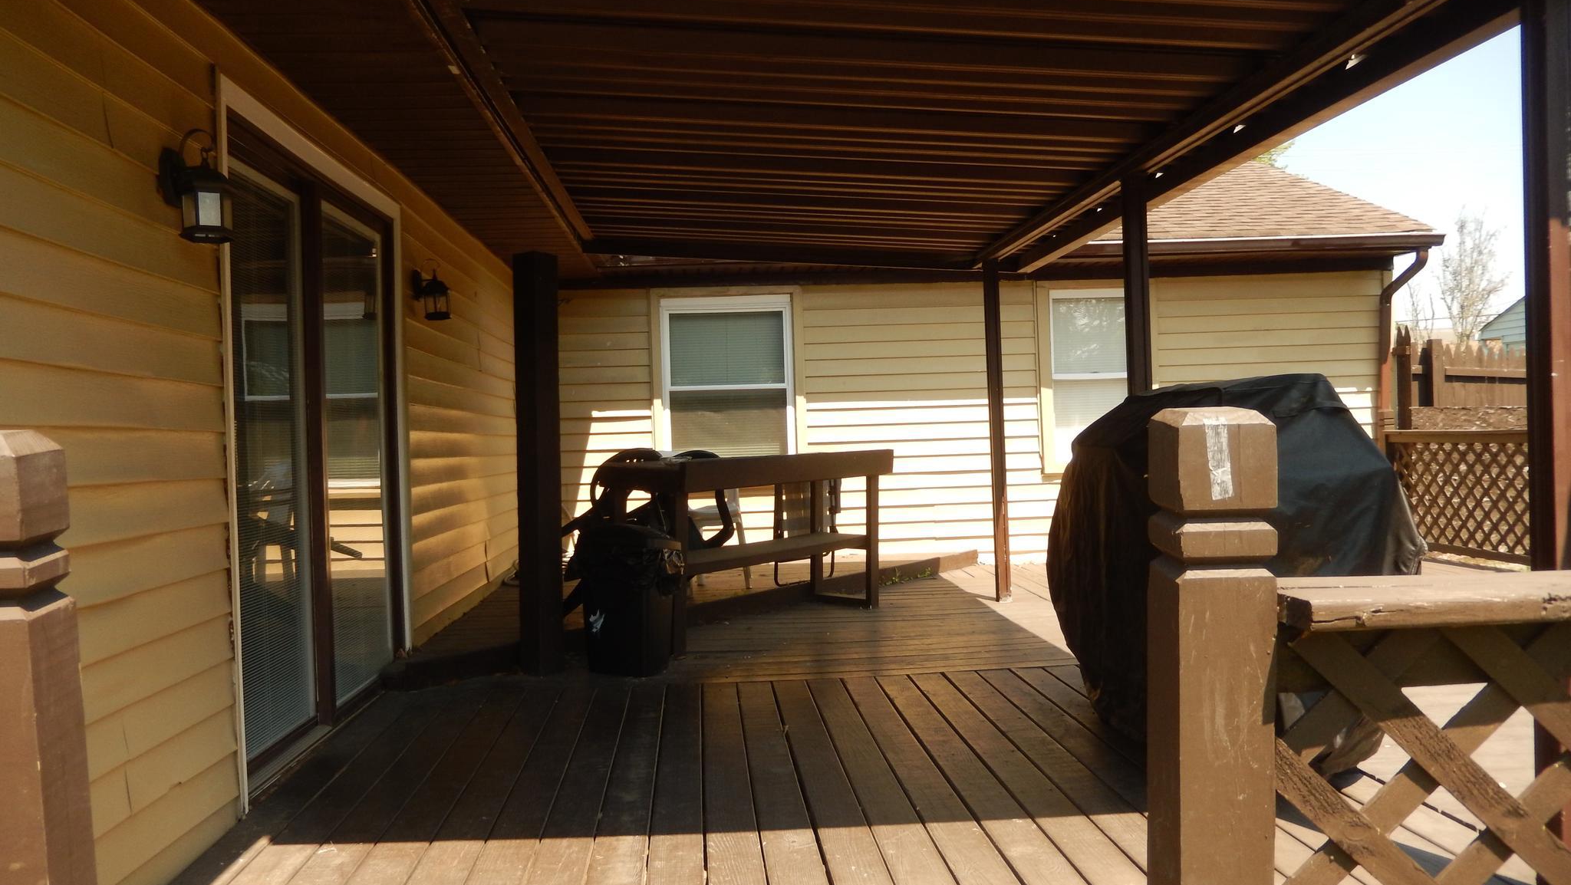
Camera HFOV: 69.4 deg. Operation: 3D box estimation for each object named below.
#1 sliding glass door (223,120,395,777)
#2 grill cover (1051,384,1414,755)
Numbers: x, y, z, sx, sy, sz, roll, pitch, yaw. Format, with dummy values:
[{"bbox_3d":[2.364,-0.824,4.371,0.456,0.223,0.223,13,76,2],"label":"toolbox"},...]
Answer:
[{"bbox_3d":[-1.707,0.017,4.263,0.110,2.020,1.800,-2,0,-4],"label":"sliding glass door"},{"bbox_3d":[1.413,0.378,3.769,0.710,1.140,1.240,-2,0,-4],"label":"grill cover"}]

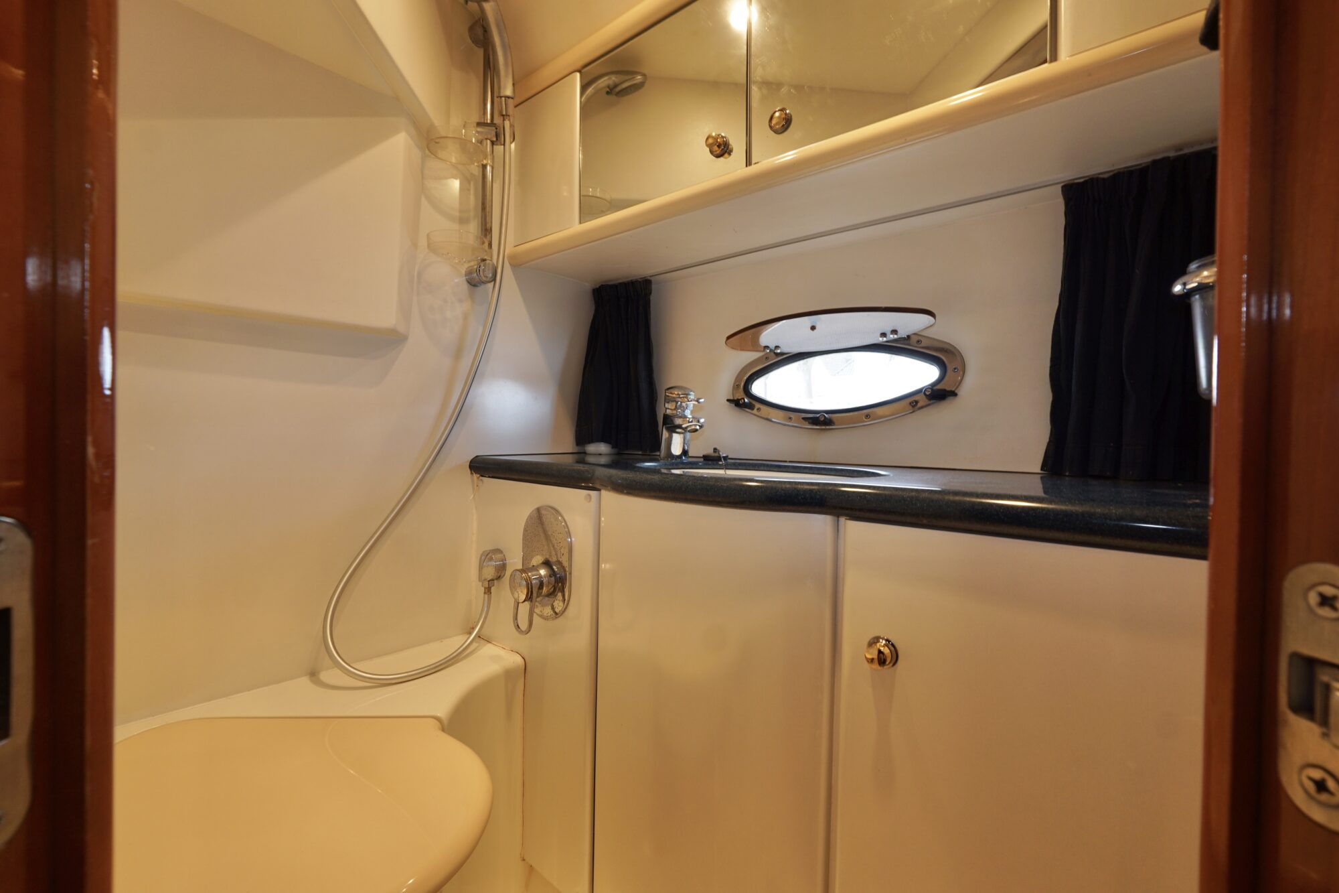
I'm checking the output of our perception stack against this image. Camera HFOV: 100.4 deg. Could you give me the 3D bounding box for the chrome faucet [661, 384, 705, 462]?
[{"bbox_3d":[0.024,-0.042,0.985,0.052,0.133,0.122,0,1,-25],"label":"chrome faucet"}]

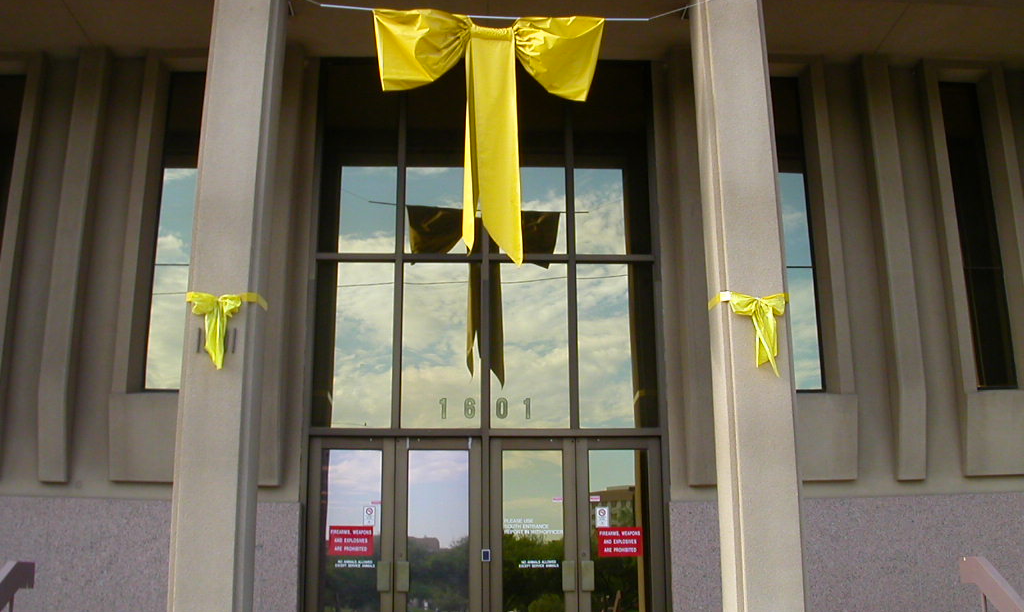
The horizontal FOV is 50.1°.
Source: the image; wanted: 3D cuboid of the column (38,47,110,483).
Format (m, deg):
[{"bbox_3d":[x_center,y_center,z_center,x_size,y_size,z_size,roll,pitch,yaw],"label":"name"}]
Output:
[{"bbox_3d":[-4.683,-0.525,11.706,0.310,4.850,0.300,0,-16,-2],"label":"column"}]

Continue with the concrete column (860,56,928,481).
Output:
[{"bbox_3d":[4.189,-0.510,11.959,0.310,4.850,0.300,0,-16,-2],"label":"concrete column"}]

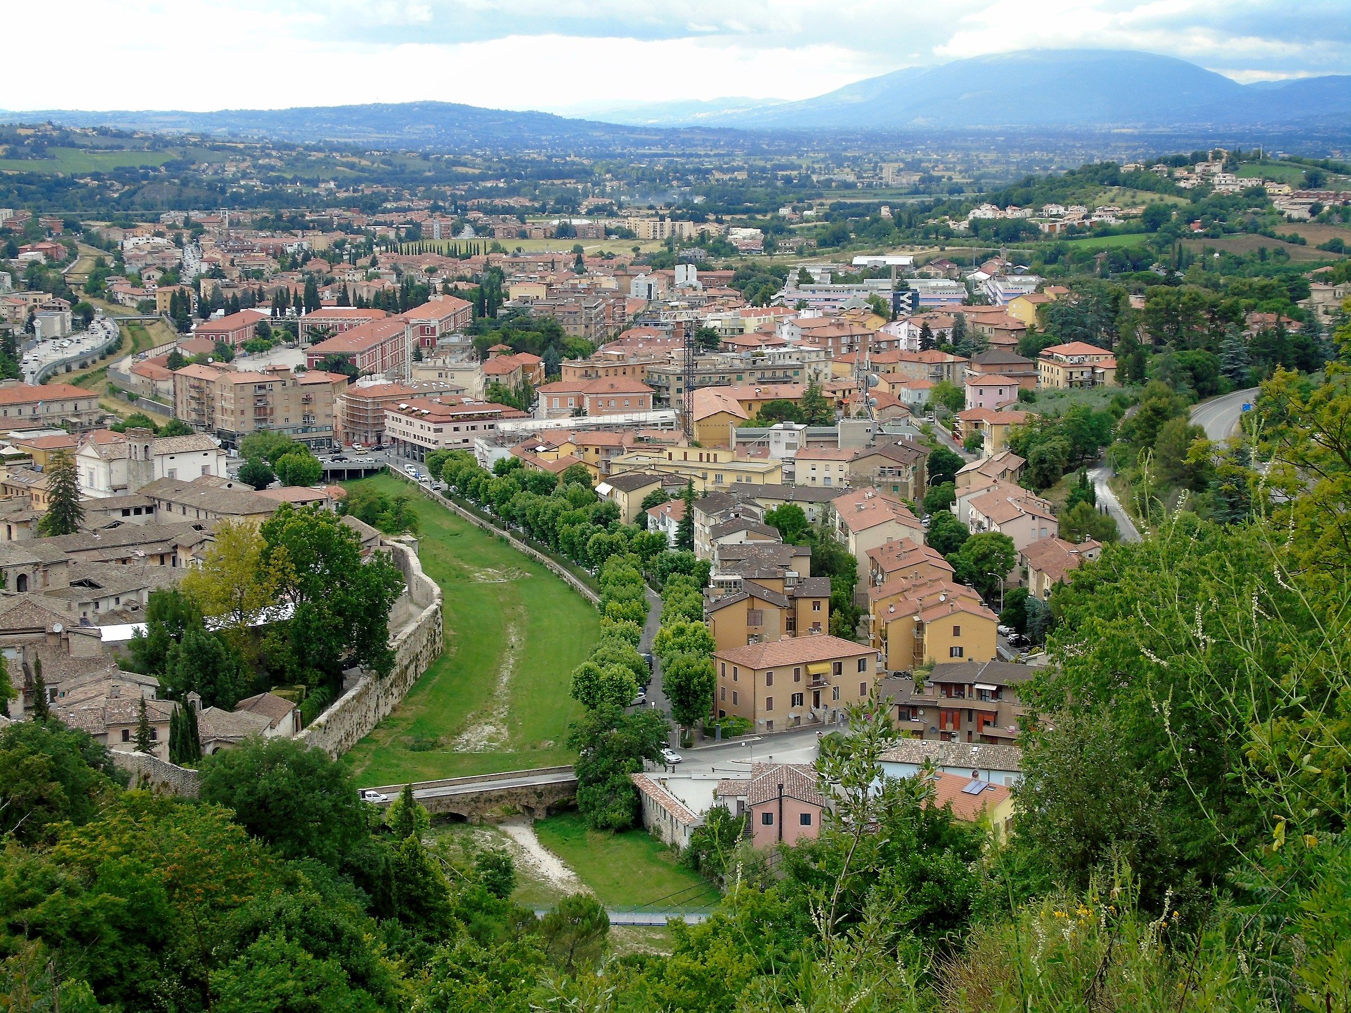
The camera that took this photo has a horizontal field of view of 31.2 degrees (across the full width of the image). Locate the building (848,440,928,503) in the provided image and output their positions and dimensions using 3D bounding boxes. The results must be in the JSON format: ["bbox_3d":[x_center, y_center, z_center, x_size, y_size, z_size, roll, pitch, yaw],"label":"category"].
[{"bbox_3d":[42.450,-7.050,485.980,13.000,11.000,19.000,2,10,14],"label":"building"}]

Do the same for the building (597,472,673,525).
[{"bbox_3d":[-7.490,-1.600,489.030,9.000,9.940,15.500,-3,10,-17],"label":"building"}]

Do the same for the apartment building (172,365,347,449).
[{"bbox_3d":[-114.340,-29.210,670.410,33.000,18.800,34.000,-7,12,-35],"label":"apartment building"}]

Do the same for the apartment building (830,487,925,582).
[{"bbox_3d":[33.930,6.160,407.860,12.300,13.840,34.000,-1,9,-3],"label":"apartment building"}]

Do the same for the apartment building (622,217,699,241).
[{"bbox_3d":[-12.500,-242.680,2133.920,61.000,19.500,18.000,0,9,-2],"label":"apartment building"}]

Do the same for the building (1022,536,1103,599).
[{"bbox_3d":[62.620,11.300,383.730,12.800,8.310,25.000,-1,9,-4],"label":"building"}]

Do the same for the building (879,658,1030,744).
[{"bbox_3d":[36.470,25.650,305.960,19.800,11.600,12.000,2,10,11],"label":"building"}]

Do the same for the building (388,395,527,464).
[{"bbox_3d":[-60.530,-22.230,667.360,28.360,14.700,36.560,-5,11,-29],"label":"building"}]

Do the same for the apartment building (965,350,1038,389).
[{"bbox_3d":[86.160,-36.210,638.760,16.000,10.050,15.000,-1,9,-8],"label":"apartment building"}]

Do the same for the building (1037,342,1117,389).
[{"bbox_3d":[115.300,-40.030,696.720,15.800,14.600,20.500,-2,10,-11],"label":"building"}]

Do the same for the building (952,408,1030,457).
[{"bbox_3d":[70.730,-16.470,538.600,14.800,10.240,16.000,-1,9,-8],"label":"building"}]

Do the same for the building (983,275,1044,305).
[{"bbox_3d":[141.410,-87.310,1006.000,21.500,14.000,65.000,1,10,4],"label":"building"}]

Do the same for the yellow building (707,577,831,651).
[{"bbox_3d":[13.390,18.440,367.500,18.400,14.600,14.000,-1,9,-4],"label":"yellow building"}]

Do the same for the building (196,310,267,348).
[{"bbox_3d":[-179.200,-71.360,986.580,15.500,13.500,60.000,1,10,5],"label":"building"}]

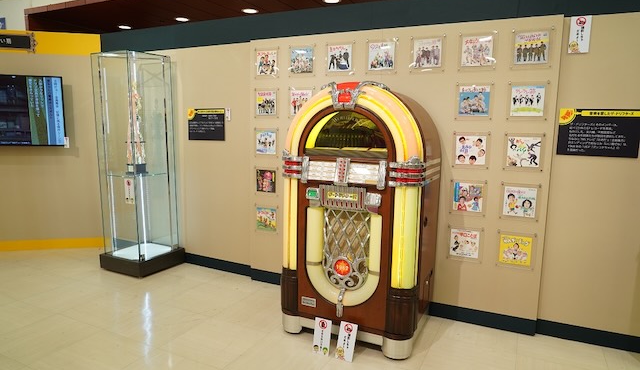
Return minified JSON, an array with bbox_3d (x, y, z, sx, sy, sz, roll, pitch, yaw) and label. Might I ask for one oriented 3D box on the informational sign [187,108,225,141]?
[{"bbox_3d":[-0.988,-0.525,3.711,0.408,0.279,0.010,5,8,25],"label":"informational sign"}]

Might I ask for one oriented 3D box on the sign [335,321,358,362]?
[{"bbox_3d":[0.152,0.867,2.361,0.102,0.190,0.060,4,8,24],"label":"sign"}]

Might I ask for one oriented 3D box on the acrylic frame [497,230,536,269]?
[{"bbox_3d":[1.248,0.422,2.715,0.222,0.228,0.020,4,9,25],"label":"acrylic frame"}]

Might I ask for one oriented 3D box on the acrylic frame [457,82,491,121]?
[{"bbox_3d":[0.962,-0.523,2.664,0.217,0.222,0.020,4,8,24],"label":"acrylic frame"}]

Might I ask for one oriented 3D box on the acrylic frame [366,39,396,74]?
[{"bbox_3d":[0.414,-0.867,2.874,0.217,0.222,0.020,4,8,24],"label":"acrylic frame"}]

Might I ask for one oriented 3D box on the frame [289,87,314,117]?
[{"bbox_3d":[-0.139,-0.617,3.224,0.222,0.228,0.020,4,9,25],"label":"frame"}]

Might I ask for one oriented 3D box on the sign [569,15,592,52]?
[{"bbox_3d":[1.506,-0.869,2.466,0.104,0.206,0.010,5,8,25],"label":"sign"}]

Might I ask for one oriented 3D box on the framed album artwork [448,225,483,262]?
[{"bbox_3d":[0.944,0.384,2.785,0.217,0.222,0.020,4,8,24],"label":"framed album artwork"}]

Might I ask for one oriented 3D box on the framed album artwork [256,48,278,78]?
[{"bbox_3d":[-0.412,-0.942,3.306,0.222,0.228,0.020,4,9,25],"label":"framed album artwork"}]

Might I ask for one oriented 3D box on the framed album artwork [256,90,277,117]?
[{"bbox_3d":[-0.412,-0.628,3.284,0.217,0.222,0.020,4,8,24],"label":"framed album artwork"}]

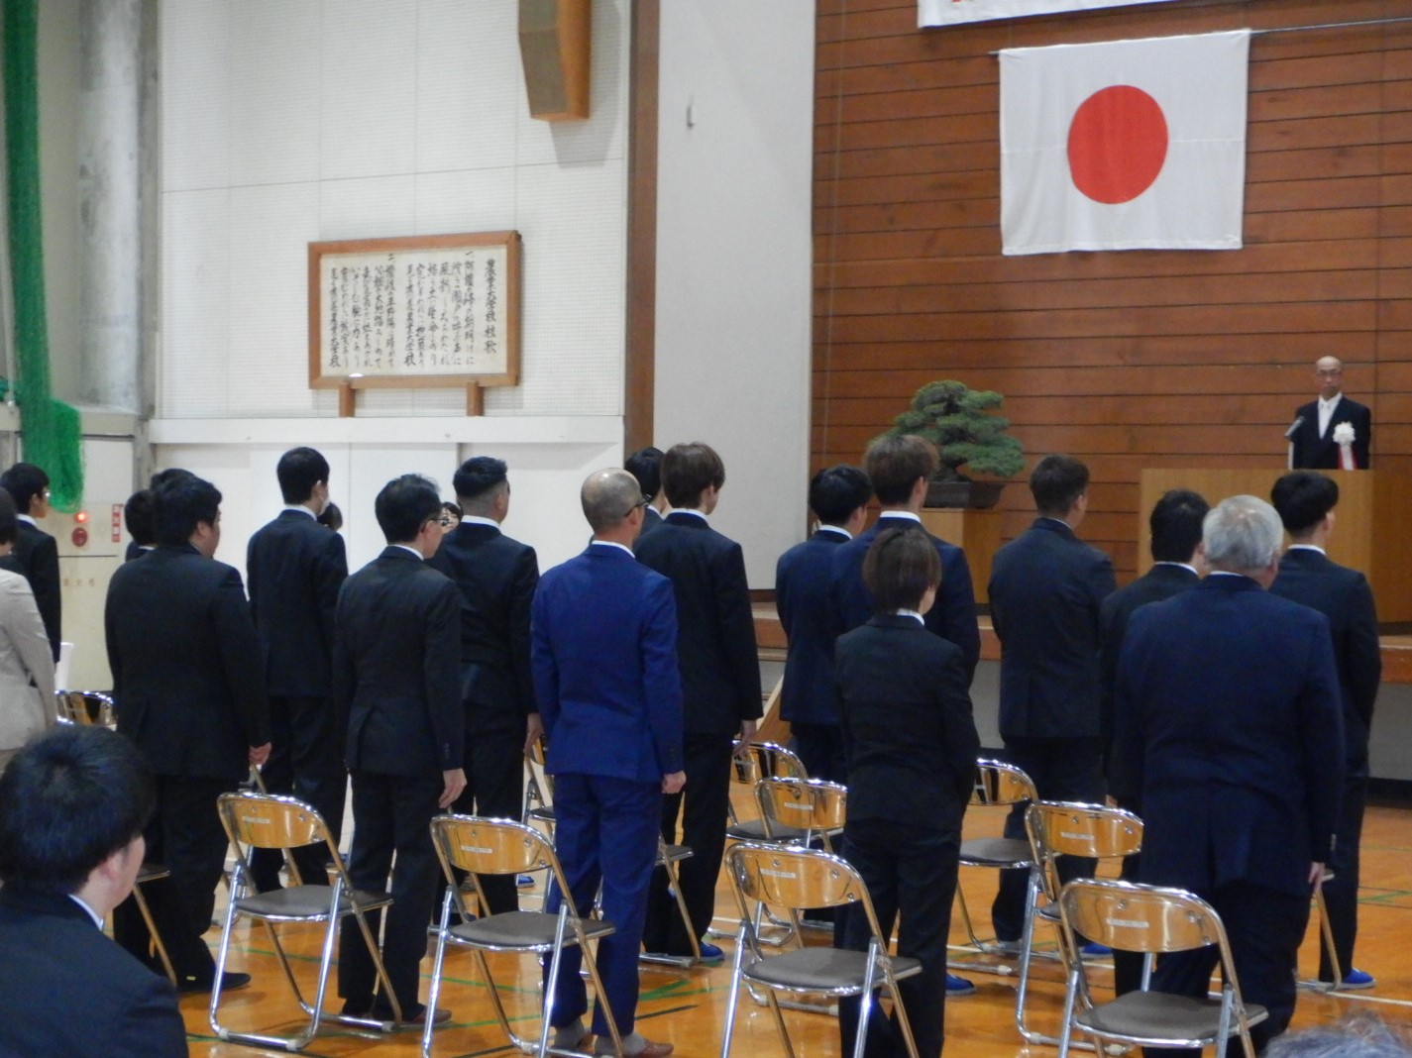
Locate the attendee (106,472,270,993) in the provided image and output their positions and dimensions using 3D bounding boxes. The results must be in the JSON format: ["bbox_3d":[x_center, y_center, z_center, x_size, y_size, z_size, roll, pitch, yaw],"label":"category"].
[{"bbox_3d":[-1.734,0.661,8.329,0.570,1.690,0.380,1,1,33],"label":"attendee"}]

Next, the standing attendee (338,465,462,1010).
[{"bbox_3d":[-0.954,0.673,7.757,0.470,1.700,0.310,1,1,33],"label":"standing attendee"}]

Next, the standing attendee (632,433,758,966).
[{"bbox_3d":[-0.026,0.608,8.894,0.500,1.820,0.320,1,1,33],"label":"standing attendee"}]

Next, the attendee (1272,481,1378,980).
[{"bbox_3d":[2.101,0.679,8.561,0.500,1.745,0.320,1,1,33],"label":"attendee"}]

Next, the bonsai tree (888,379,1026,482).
[{"bbox_3d":[1.694,-0.664,16.823,0.900,0.700,0.740,1,1,33],"label":"bonsai tree"}]

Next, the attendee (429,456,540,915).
[{"bbox_3d":[-0.830,0.614,9.364,0.490,1.770,0.320,1,1,33],"label":"attendee"}]

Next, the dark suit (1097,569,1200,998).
[{"bbox_3d":[1.481,0.810,7.939,0.500,1.416,0.310,1,1,34],"label":"dark suit"}]

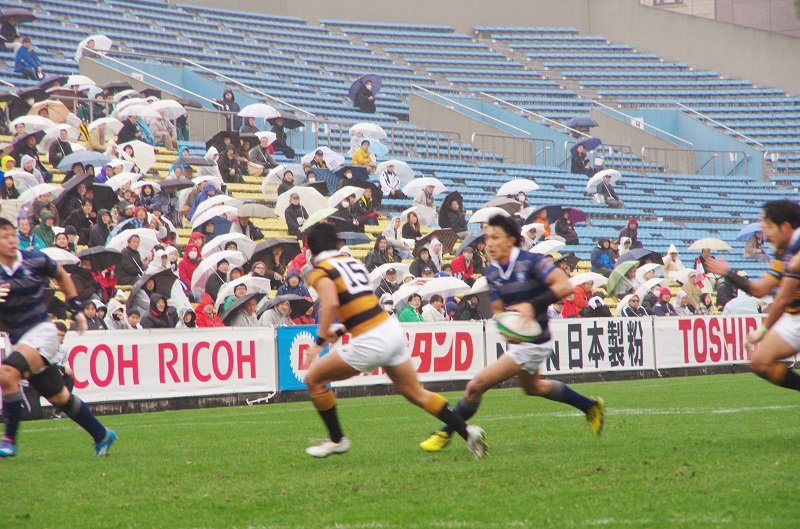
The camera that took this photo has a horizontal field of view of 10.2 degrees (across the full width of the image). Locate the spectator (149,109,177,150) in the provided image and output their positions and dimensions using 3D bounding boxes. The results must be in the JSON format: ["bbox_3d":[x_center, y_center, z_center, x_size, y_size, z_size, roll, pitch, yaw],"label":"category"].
[{"bbox_3d":[-5.413,-3.046,104.404,0.580,1.200,0.750,-1,-1,-45],"label":"spectator"}]

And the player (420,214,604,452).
[{"bbox_3d":[0.678,0.416,27.000,1.250,1.450,0.750,-1,-1,-40],"label":"player"}]

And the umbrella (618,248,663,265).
[{"bbox_3d":[5.288,0.019,95.444,1.030,0.780,1.030,-24,-9,20],"label":"umbrella"}]

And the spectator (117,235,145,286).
[{"bbox_3d":[-4.054,0.168,69.902,0.750,1.250,0.550,-2,-1,38],"label":"spectator"}]

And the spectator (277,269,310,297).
[{"bbox_3d":[-1.649,0.706,72.328,0.550,1.270,0.750,-1,0,-22],"label":"spectator"}]

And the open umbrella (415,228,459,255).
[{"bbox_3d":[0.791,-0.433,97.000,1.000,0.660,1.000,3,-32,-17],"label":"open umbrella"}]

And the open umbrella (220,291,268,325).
[{"bbox_3d":[-2.382,0.806,70.955,0.900,0.720,0.900,-37,-20,15],"label":"open umbrella"}]

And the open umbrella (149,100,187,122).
[{"bbox_3d":[-5.510,-3.444,104.460,1.000,0.780,1.000,6,-6,23],"label":"open umbrella"}]

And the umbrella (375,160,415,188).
[{"bbox_3d":[-0.105,-2.111,110.898,1.000,0.780,1.000,-2,-47,-2],"label":"umbrella"}]

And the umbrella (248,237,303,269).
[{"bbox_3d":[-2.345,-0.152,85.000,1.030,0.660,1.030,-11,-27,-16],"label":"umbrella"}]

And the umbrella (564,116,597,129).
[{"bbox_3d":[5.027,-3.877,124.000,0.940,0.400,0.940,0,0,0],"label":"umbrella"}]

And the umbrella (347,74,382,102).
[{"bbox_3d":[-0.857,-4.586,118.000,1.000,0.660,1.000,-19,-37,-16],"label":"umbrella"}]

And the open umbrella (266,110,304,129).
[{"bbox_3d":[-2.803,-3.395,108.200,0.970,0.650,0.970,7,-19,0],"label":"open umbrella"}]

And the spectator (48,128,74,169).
[{"bbox_3d":[-7.010,-2.171,93.000,0.560,1.240,0.800,-1,-1,-35],"label":"spectator"}]

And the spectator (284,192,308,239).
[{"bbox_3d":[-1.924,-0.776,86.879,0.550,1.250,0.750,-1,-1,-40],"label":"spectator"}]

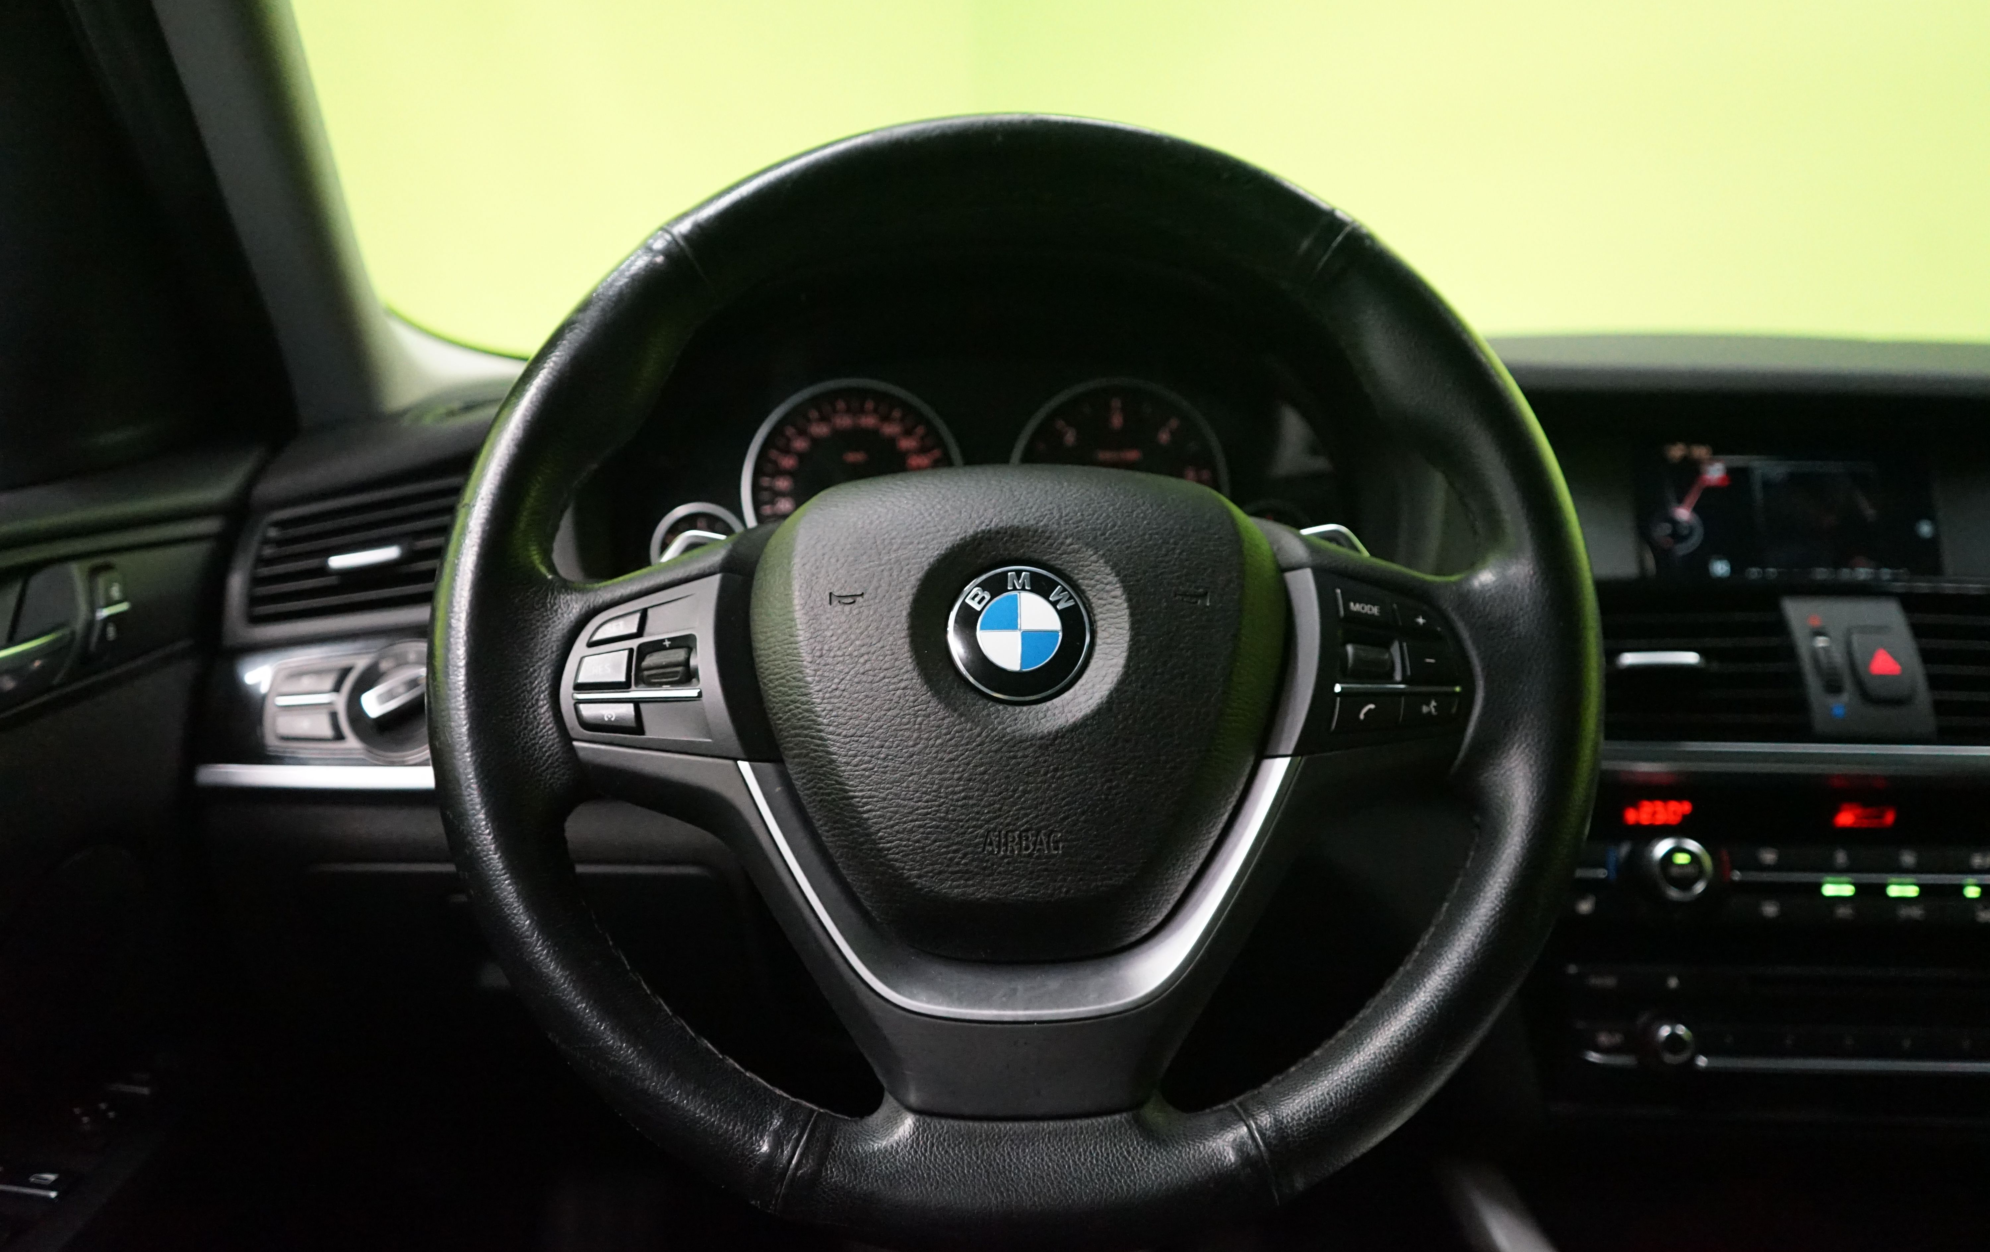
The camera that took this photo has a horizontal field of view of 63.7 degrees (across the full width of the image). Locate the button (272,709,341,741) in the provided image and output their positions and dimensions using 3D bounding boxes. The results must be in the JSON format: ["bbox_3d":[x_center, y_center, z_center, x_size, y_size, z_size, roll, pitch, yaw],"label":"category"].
[{"bbox_3d":[-0.299,0.043,0.697,0.028,0.013,0.008,0,-1,-6],"label":"button"}]

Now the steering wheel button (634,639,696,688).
[{"bbox_3d":[-0.106,0.012,0.514,0.018,0.015,0.008,0,-18,-2],"label":"steering wheel button"}]

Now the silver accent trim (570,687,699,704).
[{"bbox_3d":[-0.116,0.022,0.515,0.042,0.004,0.003,0,-18,-2],"label":"silver accent trim"}]

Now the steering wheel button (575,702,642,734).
[{"bbox_3d":[-0.124,0.029,0.514,0.020,0.009,0.006,0,-18,-2],"label":"steering wheel button"}]

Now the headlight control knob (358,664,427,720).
[{"bbox_3d":[-0.258,0.028,0.690,0.032,0.026,0.020,0,1,-6],"label":"headlight control knob"}]

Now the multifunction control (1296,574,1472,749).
[{"bbox_3d":[0.125,0.011,0.516,0.053,0.055,0.015,0,-18,2],"label":"multifunction control"}]

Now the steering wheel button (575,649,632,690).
[{"bbox_3d":[-0.126,0.014,0.515,0.018,0.012,0.006,0,-18,-2],"label":"steering wheel button"}]

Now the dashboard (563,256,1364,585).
[{"bbox_3d":[-0.016,-0.087,0.715,0.335,0.140,0.120,0,-3,0],"label":"dashboard"}]

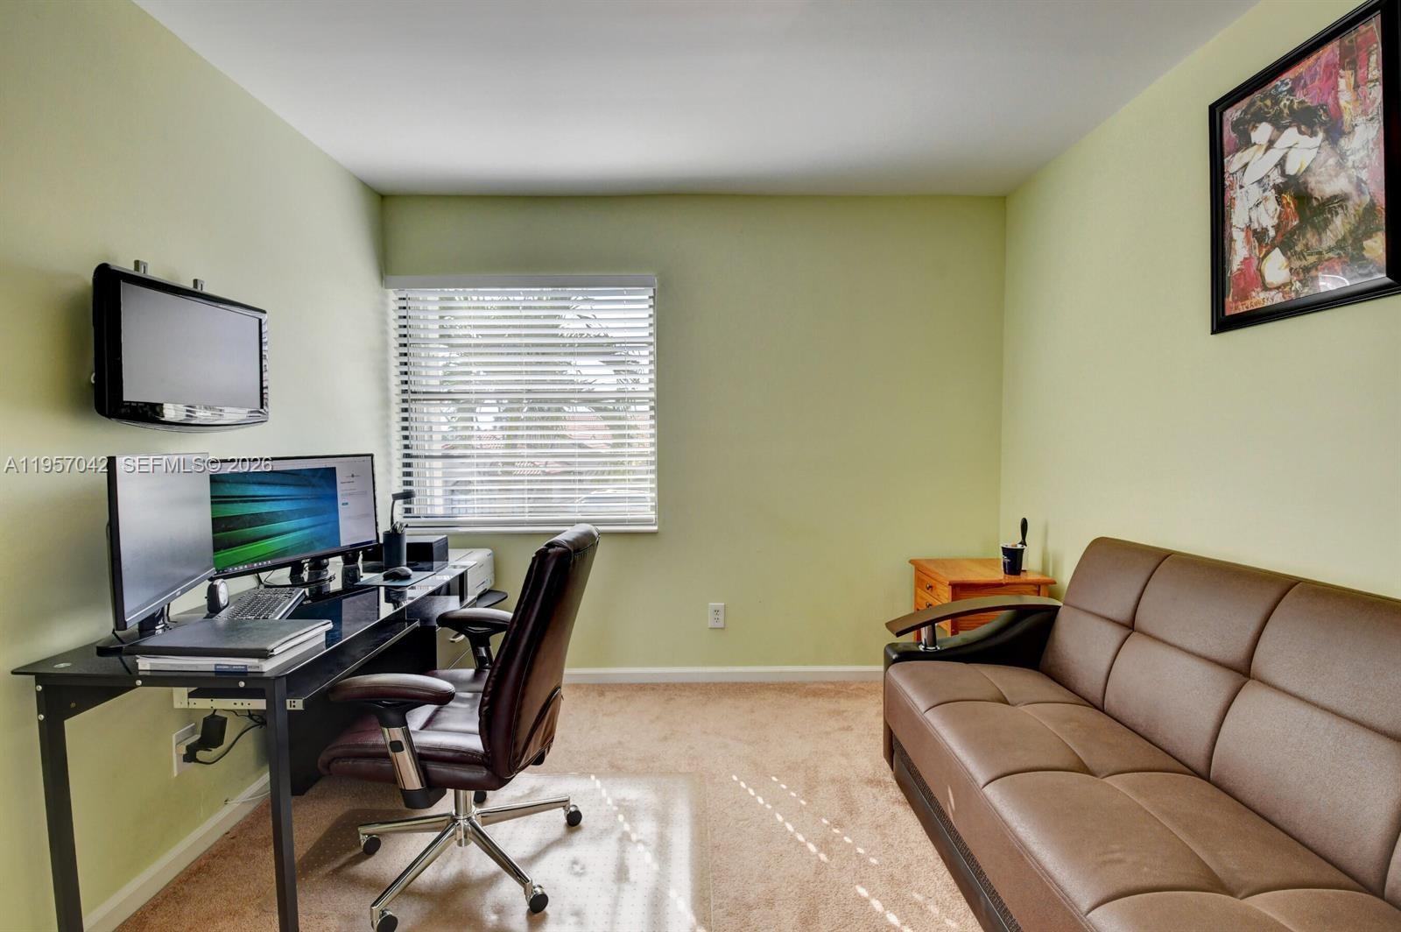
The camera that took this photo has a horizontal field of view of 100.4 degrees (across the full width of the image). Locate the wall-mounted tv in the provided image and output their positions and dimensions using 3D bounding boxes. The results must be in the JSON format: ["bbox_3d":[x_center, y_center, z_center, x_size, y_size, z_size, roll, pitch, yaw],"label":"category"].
[{"bbox_3d":[-1.473,-0.306,1.683,0.063,0.385,0.545,0,3,-1],"label":"wall-mounted tv"}]

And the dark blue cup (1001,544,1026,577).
[{"bbox_3d":[1.405,0.426,2.638,0.095,0.125,0.095,0,3,0],"label":"dark blue cup"}]

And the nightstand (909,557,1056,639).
[{"bbox_3d":[1.285,0.799,2.718,0.453,0.627,0.471,0,3,-1],"label":"nightstand"}]

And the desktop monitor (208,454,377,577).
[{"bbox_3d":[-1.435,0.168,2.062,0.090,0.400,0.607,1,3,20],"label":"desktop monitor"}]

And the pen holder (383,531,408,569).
[{"bbox_3d":[-1.199,0.329,2.289,0.083,0.130,0.083,0,3,-1],"label":"pen holder"}]

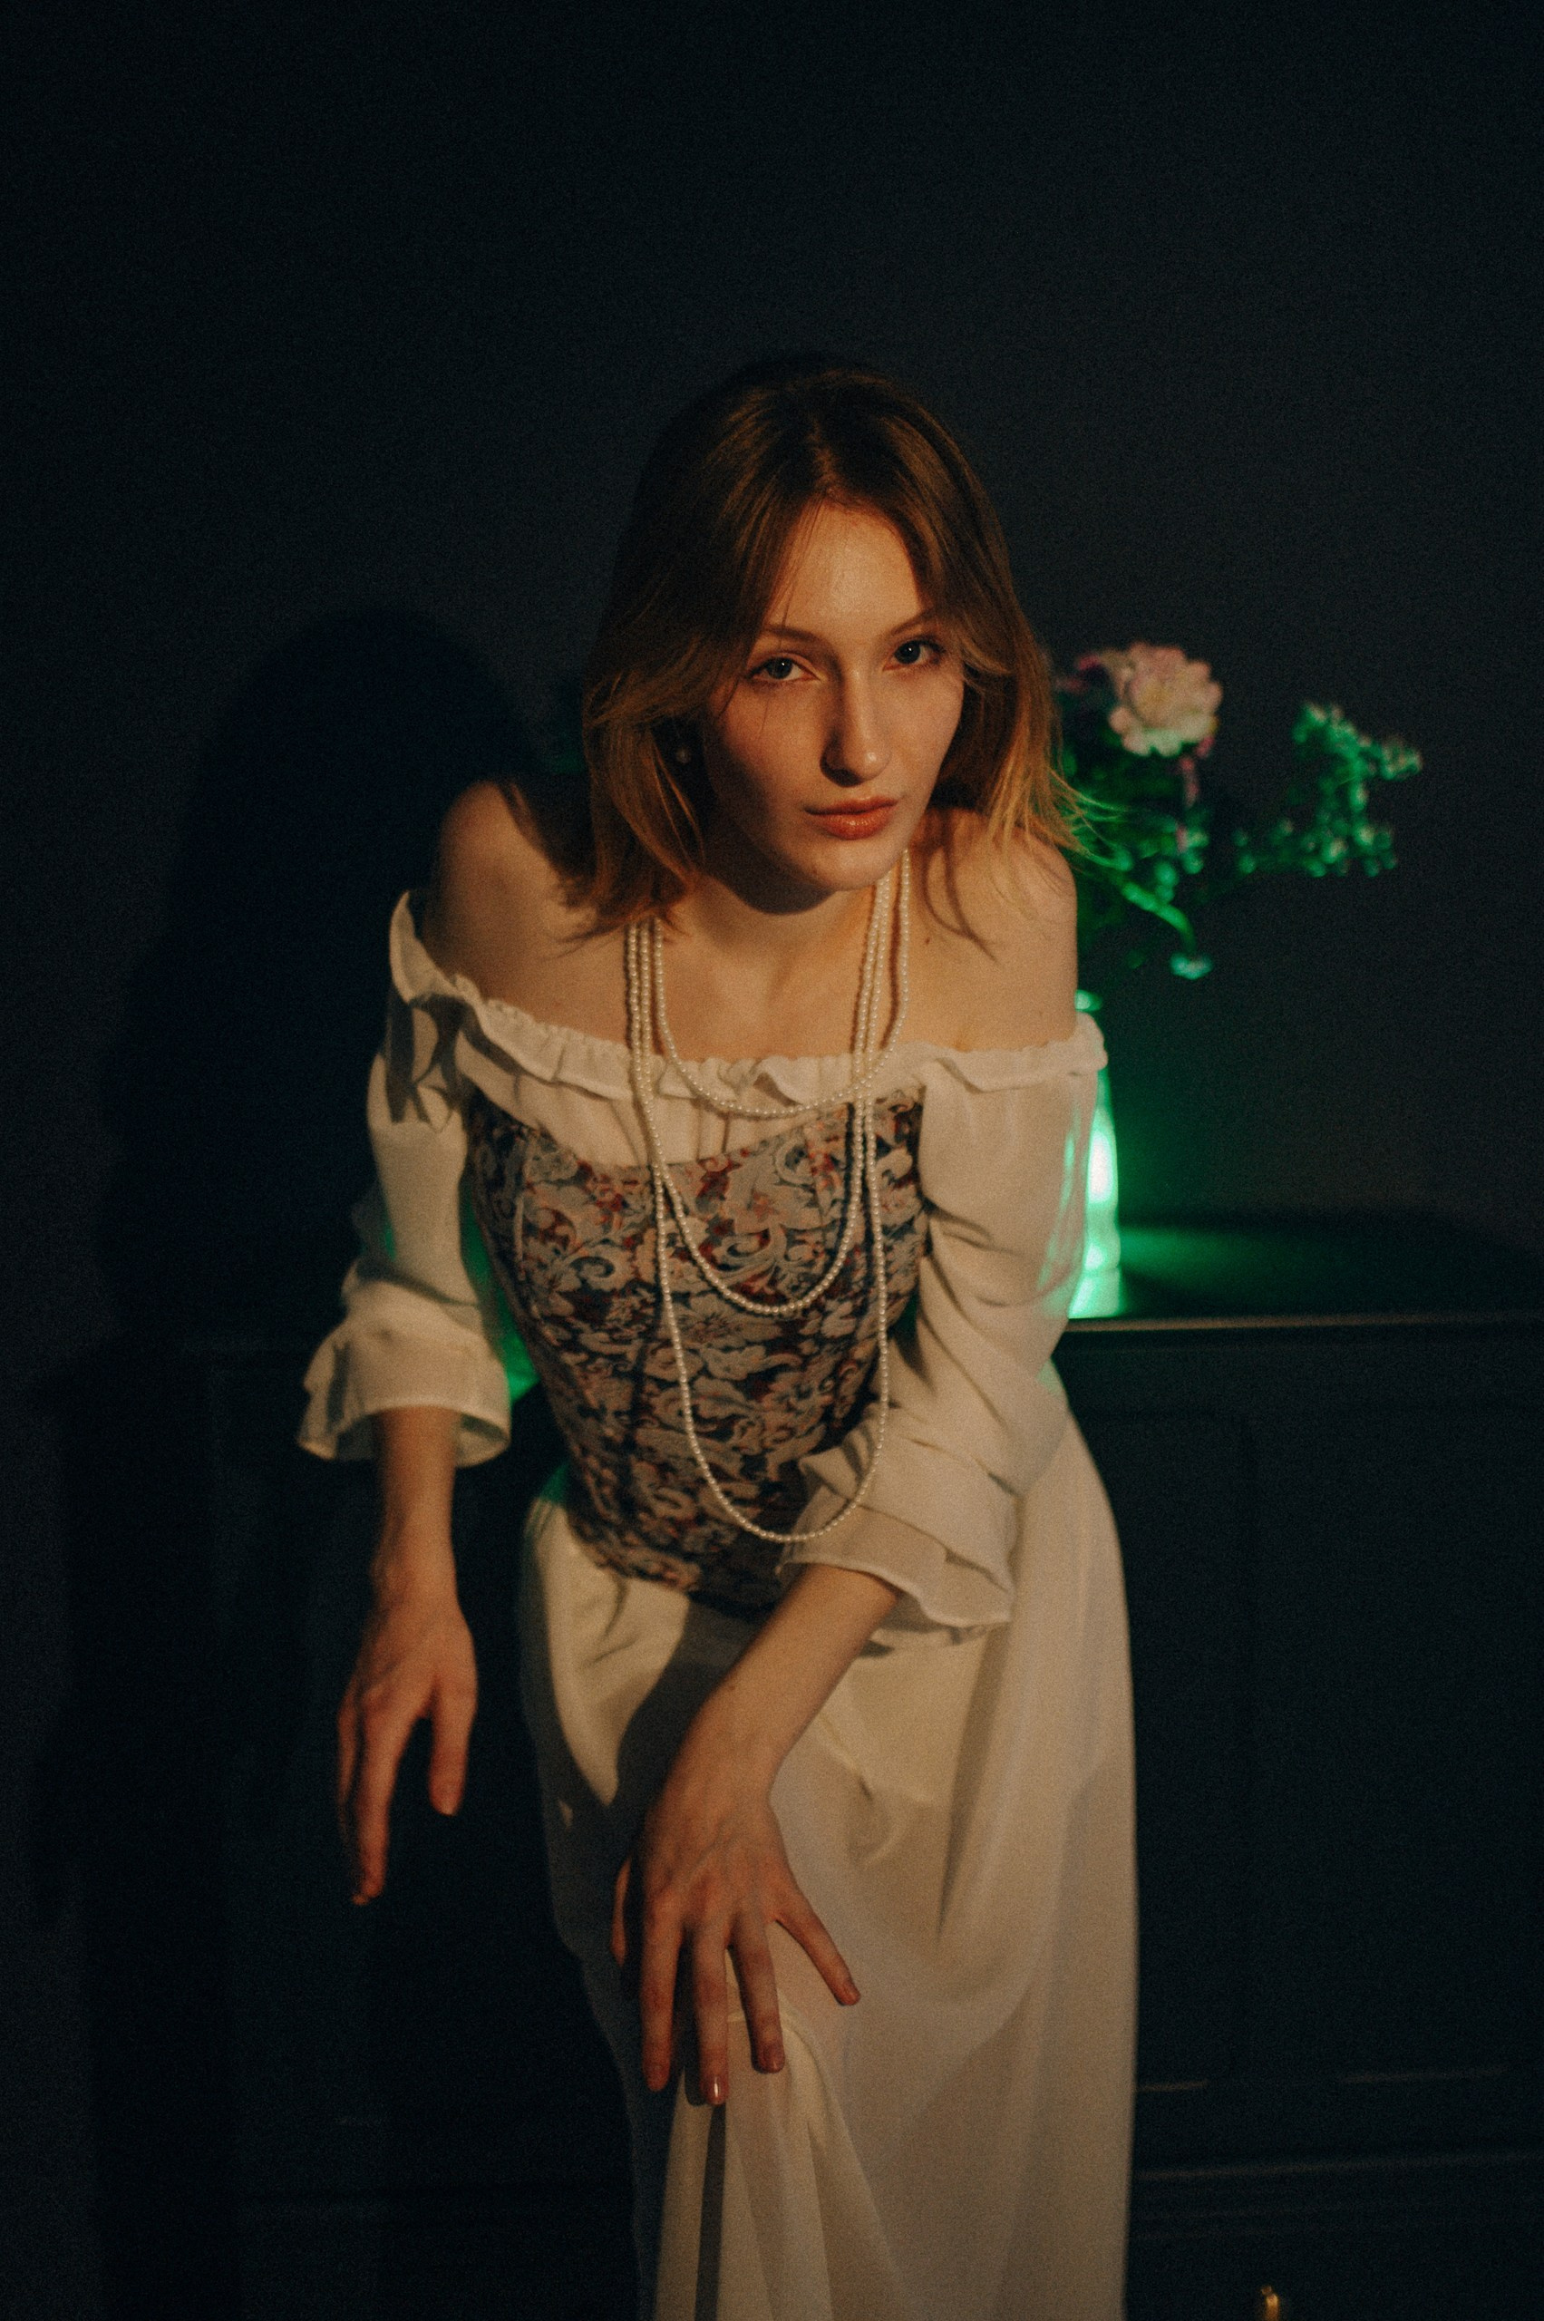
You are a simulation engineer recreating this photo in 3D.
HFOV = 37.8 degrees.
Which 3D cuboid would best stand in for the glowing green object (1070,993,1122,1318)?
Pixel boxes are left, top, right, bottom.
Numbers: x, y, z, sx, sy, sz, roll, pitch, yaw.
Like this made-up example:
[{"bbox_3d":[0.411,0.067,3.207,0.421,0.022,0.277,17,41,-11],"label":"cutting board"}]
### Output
[{"bbox_3d":[0.201,-0.003,1.560,0.085,0.220,0.085,0,7,0],"label":"glowing green object"}]

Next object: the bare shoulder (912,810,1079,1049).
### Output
[{"bbox_3d":[0.123,-0.128,1.250,0.098,0.128,0.110,-1,7,-6],"label":"bare shoulder"}]

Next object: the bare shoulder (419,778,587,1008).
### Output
[{"bbox_3d":[-0.148,-0.150,1.260,0.098,0.122,0.110,0,7,6],"label":"bare shoulder"}]

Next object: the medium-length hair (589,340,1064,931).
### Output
[{"bbox_3d":[0.026,-0.272,1.180,0.230,0.285,0.230,-9,13,-14],"label":"medium-length hair"}]

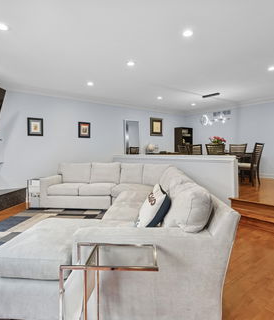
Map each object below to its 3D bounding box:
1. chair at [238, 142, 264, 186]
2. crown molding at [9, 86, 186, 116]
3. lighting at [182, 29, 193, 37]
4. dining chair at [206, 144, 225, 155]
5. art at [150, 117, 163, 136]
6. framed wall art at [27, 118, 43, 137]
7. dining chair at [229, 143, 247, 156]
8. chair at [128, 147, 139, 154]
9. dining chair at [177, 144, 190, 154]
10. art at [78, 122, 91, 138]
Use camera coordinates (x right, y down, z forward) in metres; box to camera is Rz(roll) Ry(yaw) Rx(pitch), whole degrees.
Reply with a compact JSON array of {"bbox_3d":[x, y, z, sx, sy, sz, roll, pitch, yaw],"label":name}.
[{"bbox_3d":[2.894,0.121,5.530,0.490,1.040,0.580,-3,4,-41],"label":"chair"},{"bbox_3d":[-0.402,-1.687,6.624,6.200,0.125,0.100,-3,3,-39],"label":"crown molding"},{"bbox_3d":[0.660,-1.662,2.775,0.140,0.040,0.140,0,3,0],"label":"lighting"},{"bbox_3d":[2.002,0.133,5.059,0.570,1.000,0.480,-3,3,-39],"label":"dining chair"},{"bbox_3d":[0.764,-1.254,8.131,0.656,0.708,0.040,-3,4,-40],"label":"art"},{"bbox_3d":[-2.545,-0.830,5.379,0.376,0.468,0.030,-3,4,-40],"label":"framed wall art"},{"bbox_3d":[2.635,0.094,5.799,0.570,1.000,0.480,-3,3,-39],"label":"dining chair"},{"bbox_3d":[-0.080,0.012,7.912,0.480,1.000,0.560,-3,4,-41],"label":"chair"},{"bbox_3d":[1.578,0.092,6.172,0.480,1.000,0.570,-3,3,-39],"label":"dining chair"},{"bbox_3d":[-1.431,-0.815,5.850,0.390,0.420,0.030,-3,3,-39],"label":"art"}]

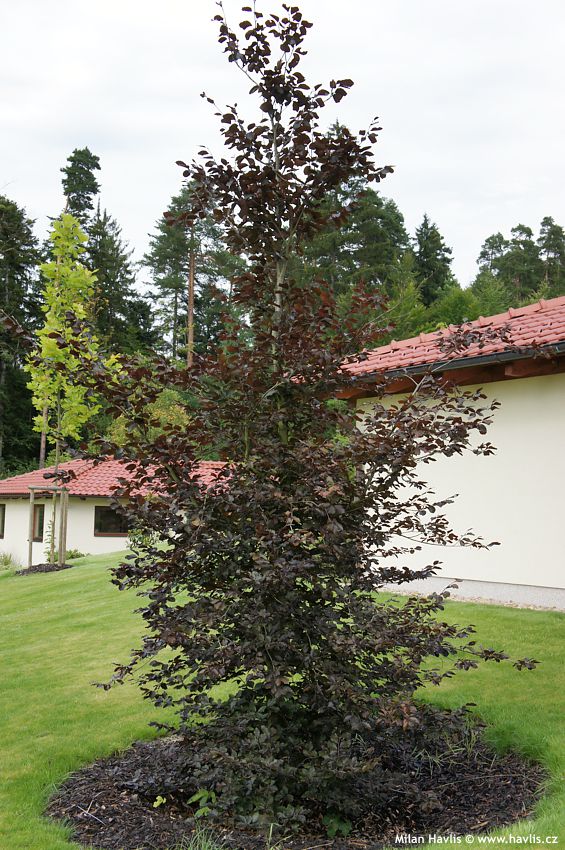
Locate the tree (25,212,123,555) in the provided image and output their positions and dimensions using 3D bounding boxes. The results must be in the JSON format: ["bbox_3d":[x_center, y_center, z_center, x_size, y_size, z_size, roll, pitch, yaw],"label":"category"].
[{"bbox_3d":[-4.060,-0.750,21.000,1.780,6.800,1.700,2,-5,-11],"label":"tree"}]

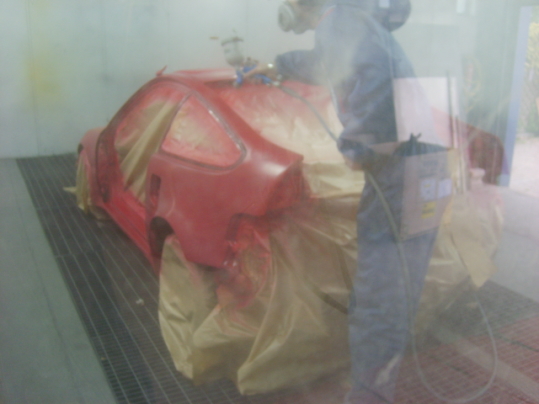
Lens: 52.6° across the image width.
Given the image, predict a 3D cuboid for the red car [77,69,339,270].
[{"bbox_3d":[-0.363,-0.344,4.245,1.680,1.340,4.150,-8,17,-27],"label":"red car"}]

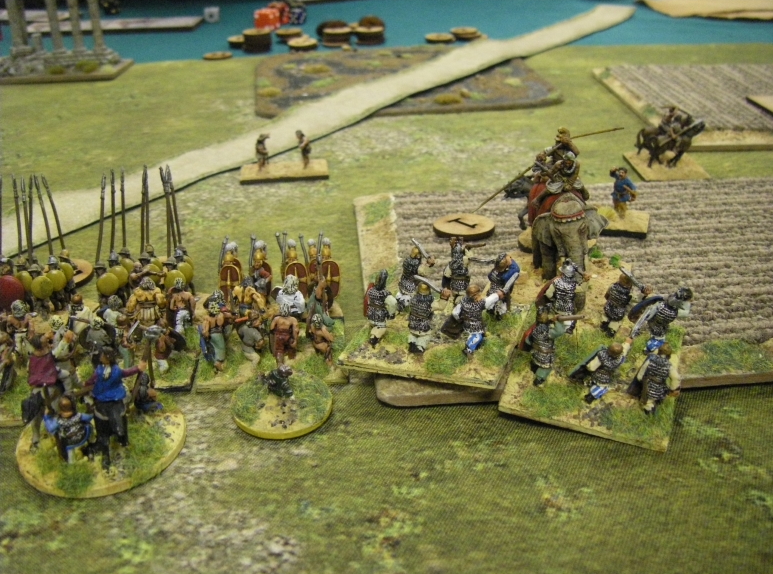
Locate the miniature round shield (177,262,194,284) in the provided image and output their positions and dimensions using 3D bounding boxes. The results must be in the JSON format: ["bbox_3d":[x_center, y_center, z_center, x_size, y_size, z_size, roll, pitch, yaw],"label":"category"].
[{"bbox_3d":[-0.064,-0.004,0.269,0.007,0.007,0.002,-6,27,-9],"label":"miniature round shield"}]

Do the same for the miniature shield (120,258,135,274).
[{"bbox_3d":[-0.078,-0.005,0.254,0.006,0.006,0.002,-2,15,-4],"label":"miniature shield"}]

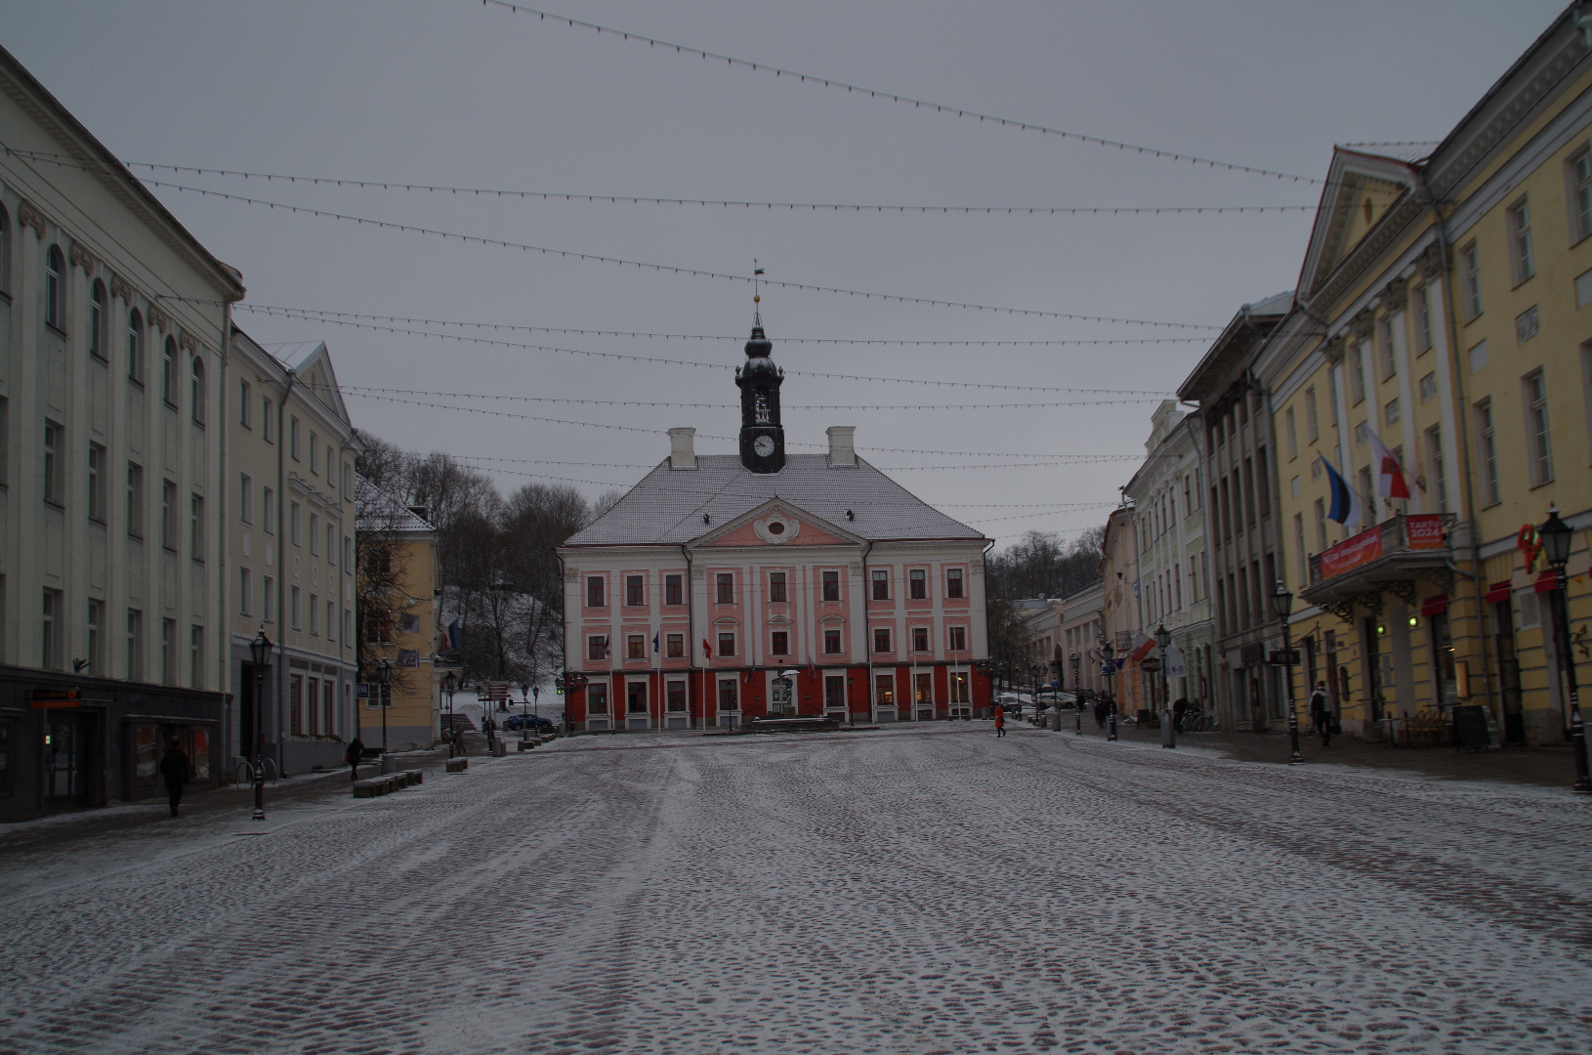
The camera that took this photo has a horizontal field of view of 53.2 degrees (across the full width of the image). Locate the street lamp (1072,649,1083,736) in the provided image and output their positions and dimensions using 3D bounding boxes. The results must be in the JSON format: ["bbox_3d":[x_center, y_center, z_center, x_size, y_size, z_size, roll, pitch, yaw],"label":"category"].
[{"bbox_3d":[13.721,8.125,77.566,0.480,4.100,0.480,-2,-8,0],"label":"street lamp"}]

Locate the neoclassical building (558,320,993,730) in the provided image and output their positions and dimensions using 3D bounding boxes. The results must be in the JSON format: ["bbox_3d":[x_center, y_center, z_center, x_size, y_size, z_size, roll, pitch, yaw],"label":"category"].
[{"bbox_3d":[-2.740,-1.039,137.476,35.000,36.726,19.000,-1,-8,-8],"label":"neoclassical building"}]

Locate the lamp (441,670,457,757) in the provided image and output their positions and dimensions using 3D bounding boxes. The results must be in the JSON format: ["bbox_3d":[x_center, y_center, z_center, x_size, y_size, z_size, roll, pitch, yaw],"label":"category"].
[{"bbox_3d":[-16.081,8.736,74.198,0.480,4.100,0.480,-2,-8,0],"label":"lamp"}]

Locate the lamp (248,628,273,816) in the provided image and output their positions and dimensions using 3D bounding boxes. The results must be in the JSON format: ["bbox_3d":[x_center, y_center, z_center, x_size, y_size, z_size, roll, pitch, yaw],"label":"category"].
[{"bbox_3d":[-11.346,4.131,33.685,0.480,4.100,0.480,-2,-8,0],"label":"lamp"}]

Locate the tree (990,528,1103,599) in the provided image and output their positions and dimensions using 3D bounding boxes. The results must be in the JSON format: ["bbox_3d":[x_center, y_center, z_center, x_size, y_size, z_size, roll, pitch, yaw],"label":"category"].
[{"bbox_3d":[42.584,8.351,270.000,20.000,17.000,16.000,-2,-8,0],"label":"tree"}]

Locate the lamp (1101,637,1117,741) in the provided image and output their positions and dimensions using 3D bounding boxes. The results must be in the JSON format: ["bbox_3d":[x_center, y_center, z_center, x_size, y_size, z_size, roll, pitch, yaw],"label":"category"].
[{"bbox_3d":[13.017,6.759,65.721,0.480,4.100,0.480,-2,-8,0],"label":"lamp"}]

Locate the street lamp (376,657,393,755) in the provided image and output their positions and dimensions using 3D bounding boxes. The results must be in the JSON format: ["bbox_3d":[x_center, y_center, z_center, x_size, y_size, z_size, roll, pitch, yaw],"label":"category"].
[{"bbox_3d":[-14.424,6.637,55.757,0.480,4.100,0.480,-2,-8,0],"label":"street lamp"}]

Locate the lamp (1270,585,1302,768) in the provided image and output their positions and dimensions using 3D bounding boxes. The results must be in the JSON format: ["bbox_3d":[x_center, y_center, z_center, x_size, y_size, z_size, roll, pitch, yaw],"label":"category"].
[{"bbox_3d":[11.091,3.246,35.832,0.480,4.100,0.480,-2,-8,0],"label":"lamp"}]

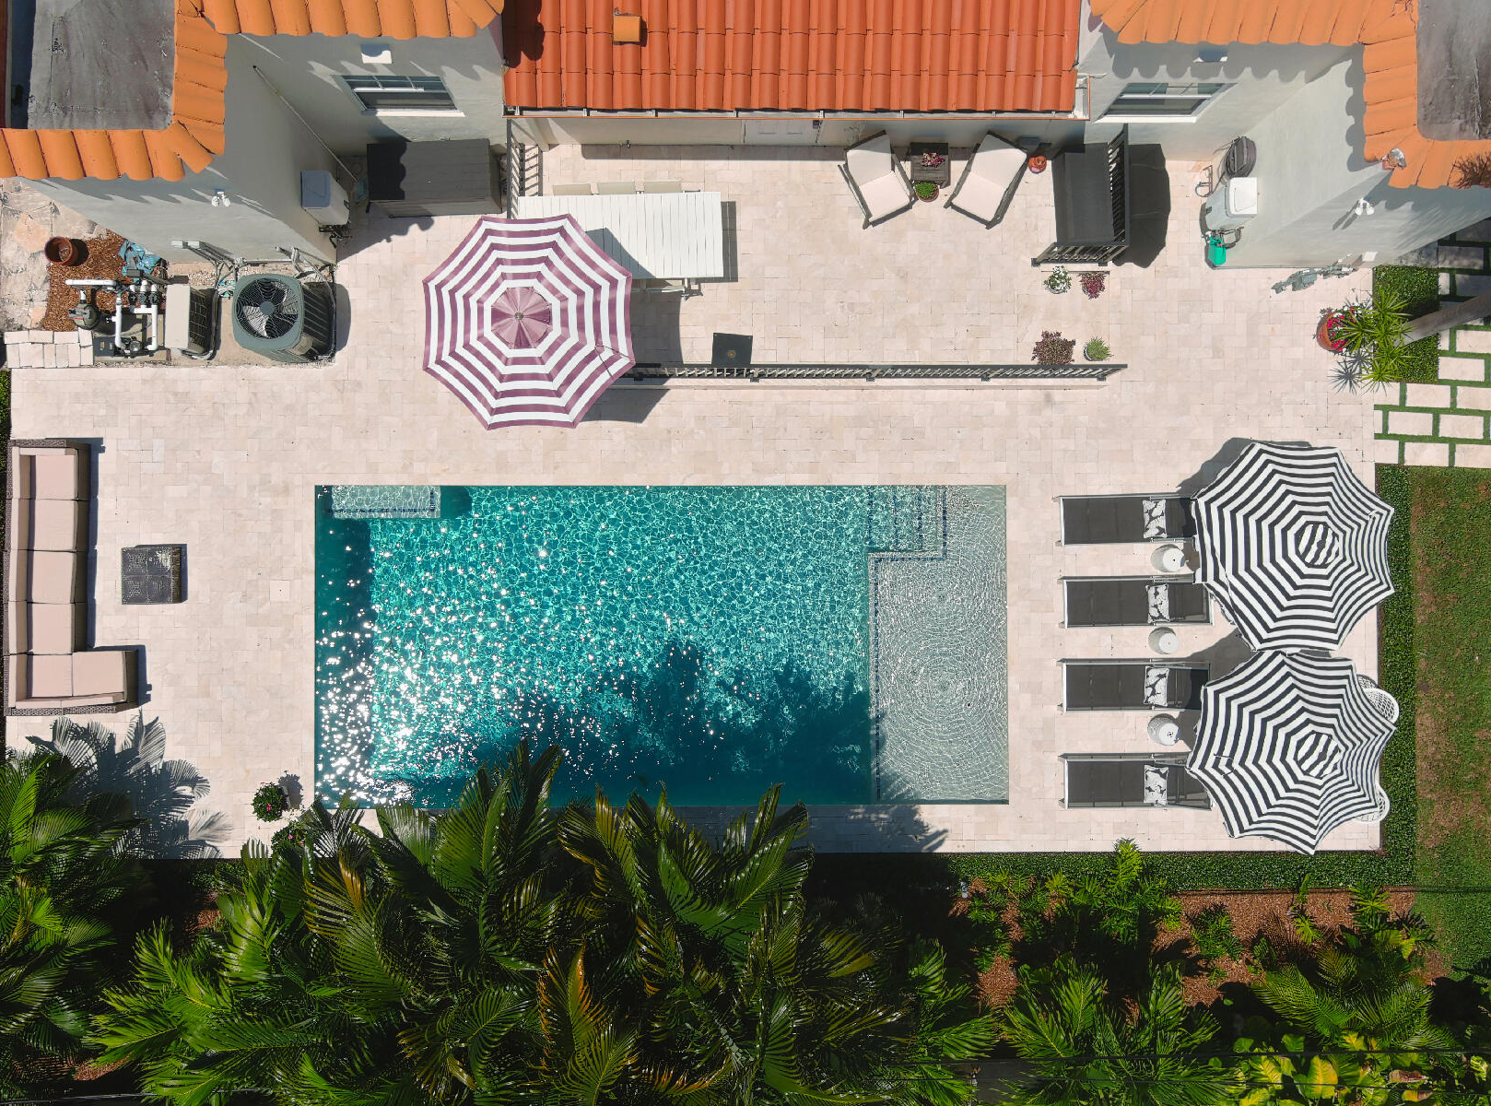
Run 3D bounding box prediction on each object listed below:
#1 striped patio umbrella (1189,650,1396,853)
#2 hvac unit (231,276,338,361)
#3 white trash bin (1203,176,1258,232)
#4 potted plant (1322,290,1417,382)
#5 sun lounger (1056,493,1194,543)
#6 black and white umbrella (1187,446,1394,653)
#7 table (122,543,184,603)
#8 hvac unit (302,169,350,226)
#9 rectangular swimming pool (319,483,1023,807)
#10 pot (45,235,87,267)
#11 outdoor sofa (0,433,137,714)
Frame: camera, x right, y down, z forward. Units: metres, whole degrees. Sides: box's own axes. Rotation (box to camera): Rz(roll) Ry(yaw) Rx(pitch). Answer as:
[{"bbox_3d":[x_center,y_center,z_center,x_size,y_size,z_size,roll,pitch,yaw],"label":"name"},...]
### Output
[{"bbox_3d":[6.358,2.318,16.377,2.420,2.560,2.420,0,89,-1],"label":"striped patio umbrella"},{"bbox_3d":[-5.874,-2.957,16.980,0.910,1.120,0.910,0,89,-1],"label":"hvac unit"},{"bbox_3d":[6.095,-4.350,16.749,0.394,0.680,0.495,0,89,-2],"label":"white trash bin"},{"bbox_3d":[7.899,-2.611,17.072,0.789,1.660,1.127,0,89,-1],"label":"potted plant"},{"bbox_3d":[5.046,-0.434,17.440,1.950,0.440,0.640,-1,89,-1],"label":"sun lounger"},{"bbox_3d":[6.369,-0.067,16.403,2.420,2.560,2.420,0,89,-1],"label":"black and white umbrella"},{"bbox_3d":[-7.710,0.303,17.376,0.667,0.320,0.727,-1,89,-1],"label":"table"},{"bbox_3d":[-5.211,-4.403,16.599,0.328,0.740,0.459,0,89,-1],"label":"hvac unit"},{"bbox_3d":[-1.088,1.220,18.214,9.100,1.400,4.200,0,89,-1],"label":"rectangular swimming pool"},{"bbox_3d":[-8.783,-3.854,17.248,0.360,0.320,0.360,0,89,-1],"label":"pot"},{"bbox_3d":[-8.630,0.320,17.191,1.372,0.650,3.476,0,89,-1],"label":"outdoor sofa"}]

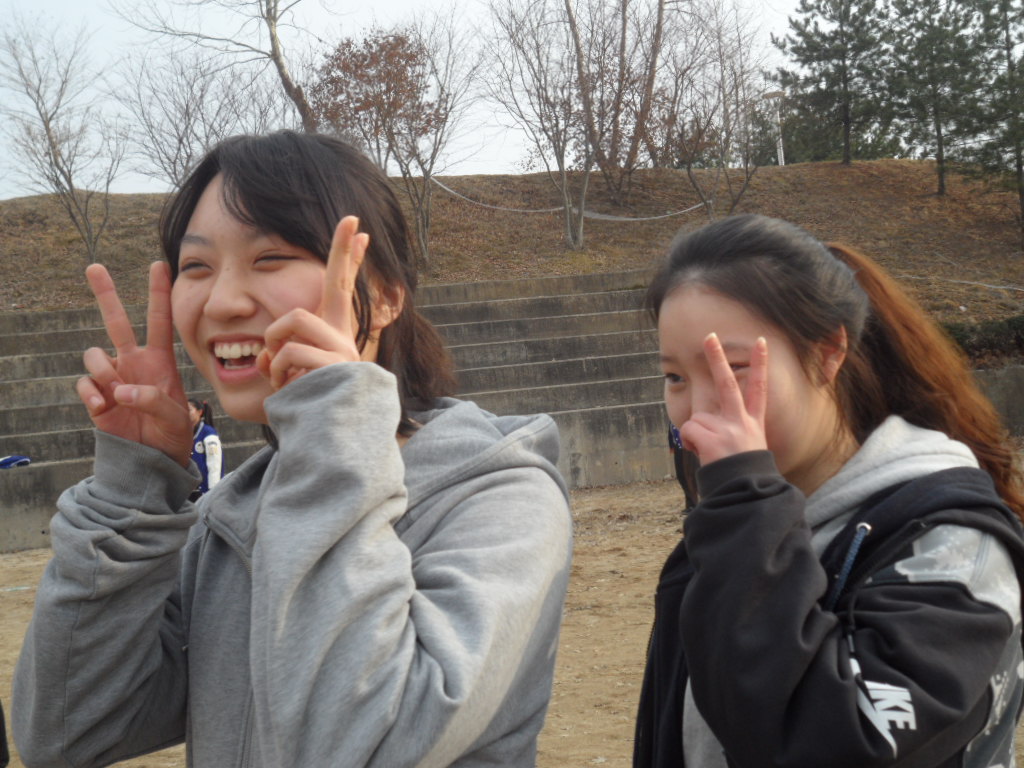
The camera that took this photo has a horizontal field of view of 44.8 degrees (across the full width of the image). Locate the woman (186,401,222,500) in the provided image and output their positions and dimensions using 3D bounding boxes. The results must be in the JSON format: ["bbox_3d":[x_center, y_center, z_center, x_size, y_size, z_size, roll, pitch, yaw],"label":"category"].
[{"bbox_3d":[-2.678,0.934,11.000,0.310,1.600,0.460,-5,0,-39],"label":"woman"}]

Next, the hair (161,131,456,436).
[{"bbox_3d":[-0.159,-0.078,0.970,0.205,0.260,0.235,-5,0,24],"label":"hair"}]

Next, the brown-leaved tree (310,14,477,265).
[{"bbox_3d":[-2.019,-4.335,22.300,3.000,4.450,2.800,-5,0,-5],"label":"brown-leaved tree"}]

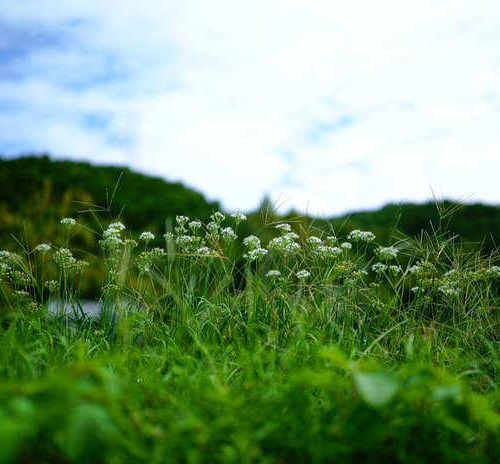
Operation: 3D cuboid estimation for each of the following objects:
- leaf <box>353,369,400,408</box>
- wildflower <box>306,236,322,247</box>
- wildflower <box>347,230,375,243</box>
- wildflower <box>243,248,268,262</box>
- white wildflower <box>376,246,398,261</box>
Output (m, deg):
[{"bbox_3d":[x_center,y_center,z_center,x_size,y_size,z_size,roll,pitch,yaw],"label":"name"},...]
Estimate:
[{"bbox_3d":[0.196,0.242,1.050,0.072,0.060,0.045,0,0,0],"label":"leaf"},{"bbox_3d":[0.190,0.028,2.000,0.046,0.029,0.045,0,0,0],"label":"wildflower"},{"bbox_3d":[0.325,0.013,2.000,0.080,0.034,0.058,0,0,0],"label":"wildflower"},{"bbox_3d":[0.016,0.068,1.950,0.072,0.039,0.058,0,0,0],"label":"wildflower"},{"bbox_3d":[0.395,0.062,1.950,0.061,0.039,0.055,0,0,0],"label":"white wildflower"}]

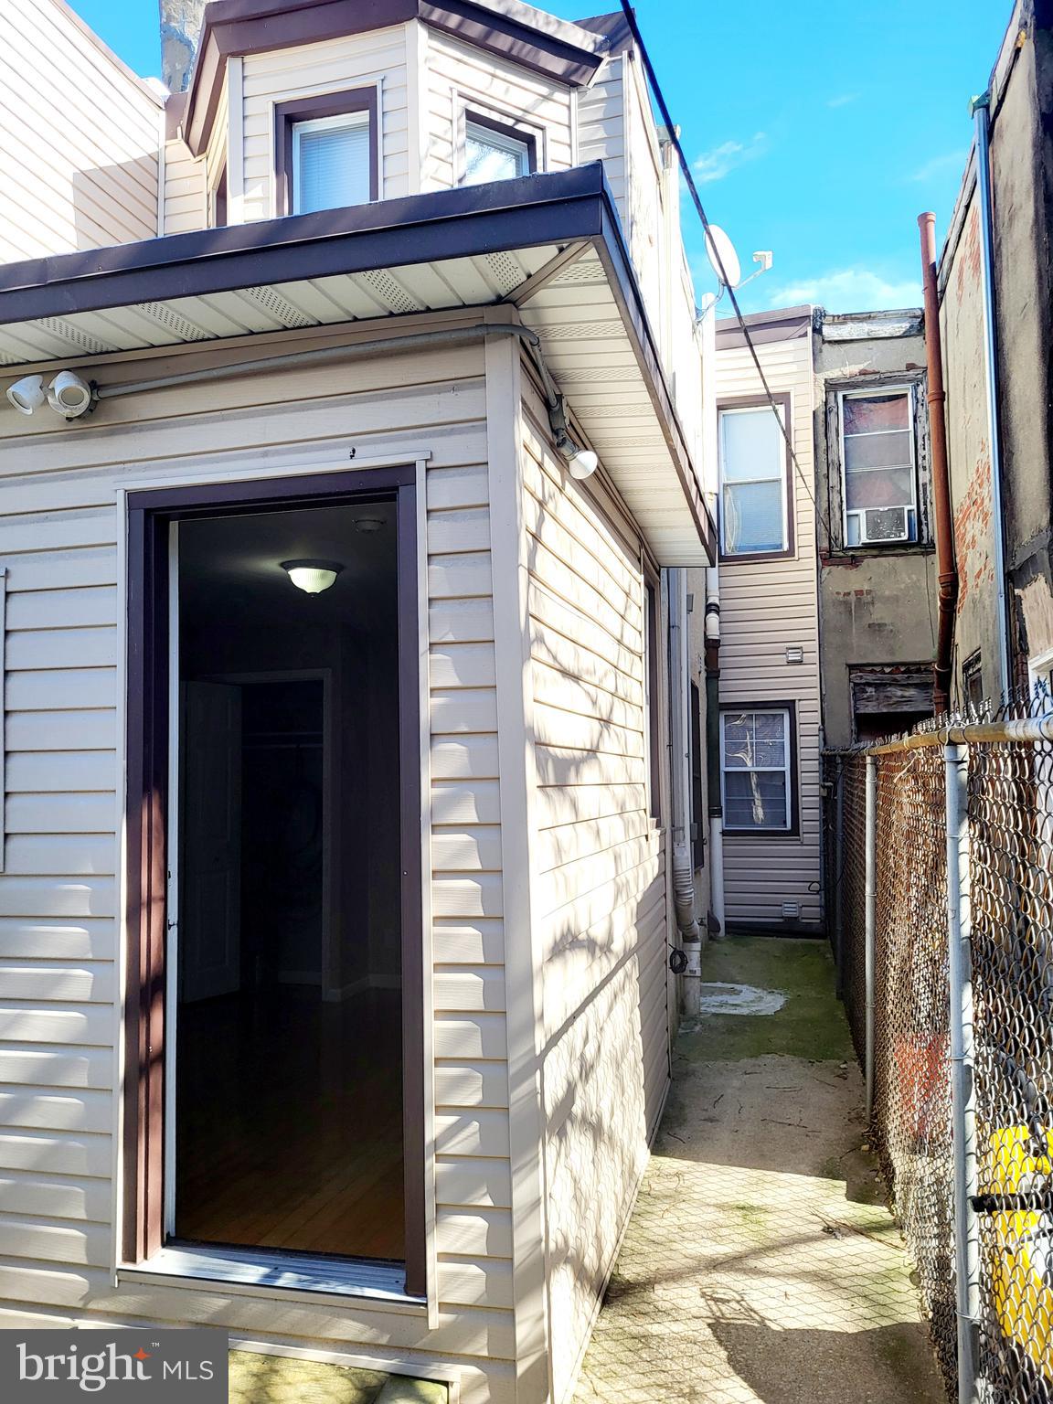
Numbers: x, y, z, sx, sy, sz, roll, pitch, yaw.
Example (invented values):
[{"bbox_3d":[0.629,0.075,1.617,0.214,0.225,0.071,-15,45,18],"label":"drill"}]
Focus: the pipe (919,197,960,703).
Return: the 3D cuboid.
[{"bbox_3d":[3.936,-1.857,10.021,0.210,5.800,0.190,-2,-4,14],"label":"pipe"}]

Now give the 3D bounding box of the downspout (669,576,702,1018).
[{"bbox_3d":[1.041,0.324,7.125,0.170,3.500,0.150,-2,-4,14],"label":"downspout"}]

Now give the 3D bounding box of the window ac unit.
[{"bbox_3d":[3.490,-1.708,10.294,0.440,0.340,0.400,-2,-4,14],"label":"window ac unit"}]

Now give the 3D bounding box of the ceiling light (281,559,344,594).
[{"bbox_3d":[-1.081,-0.614,5.360,0.340,0.150,0.340,-1,-4,0],"label":"ceiling light"}]

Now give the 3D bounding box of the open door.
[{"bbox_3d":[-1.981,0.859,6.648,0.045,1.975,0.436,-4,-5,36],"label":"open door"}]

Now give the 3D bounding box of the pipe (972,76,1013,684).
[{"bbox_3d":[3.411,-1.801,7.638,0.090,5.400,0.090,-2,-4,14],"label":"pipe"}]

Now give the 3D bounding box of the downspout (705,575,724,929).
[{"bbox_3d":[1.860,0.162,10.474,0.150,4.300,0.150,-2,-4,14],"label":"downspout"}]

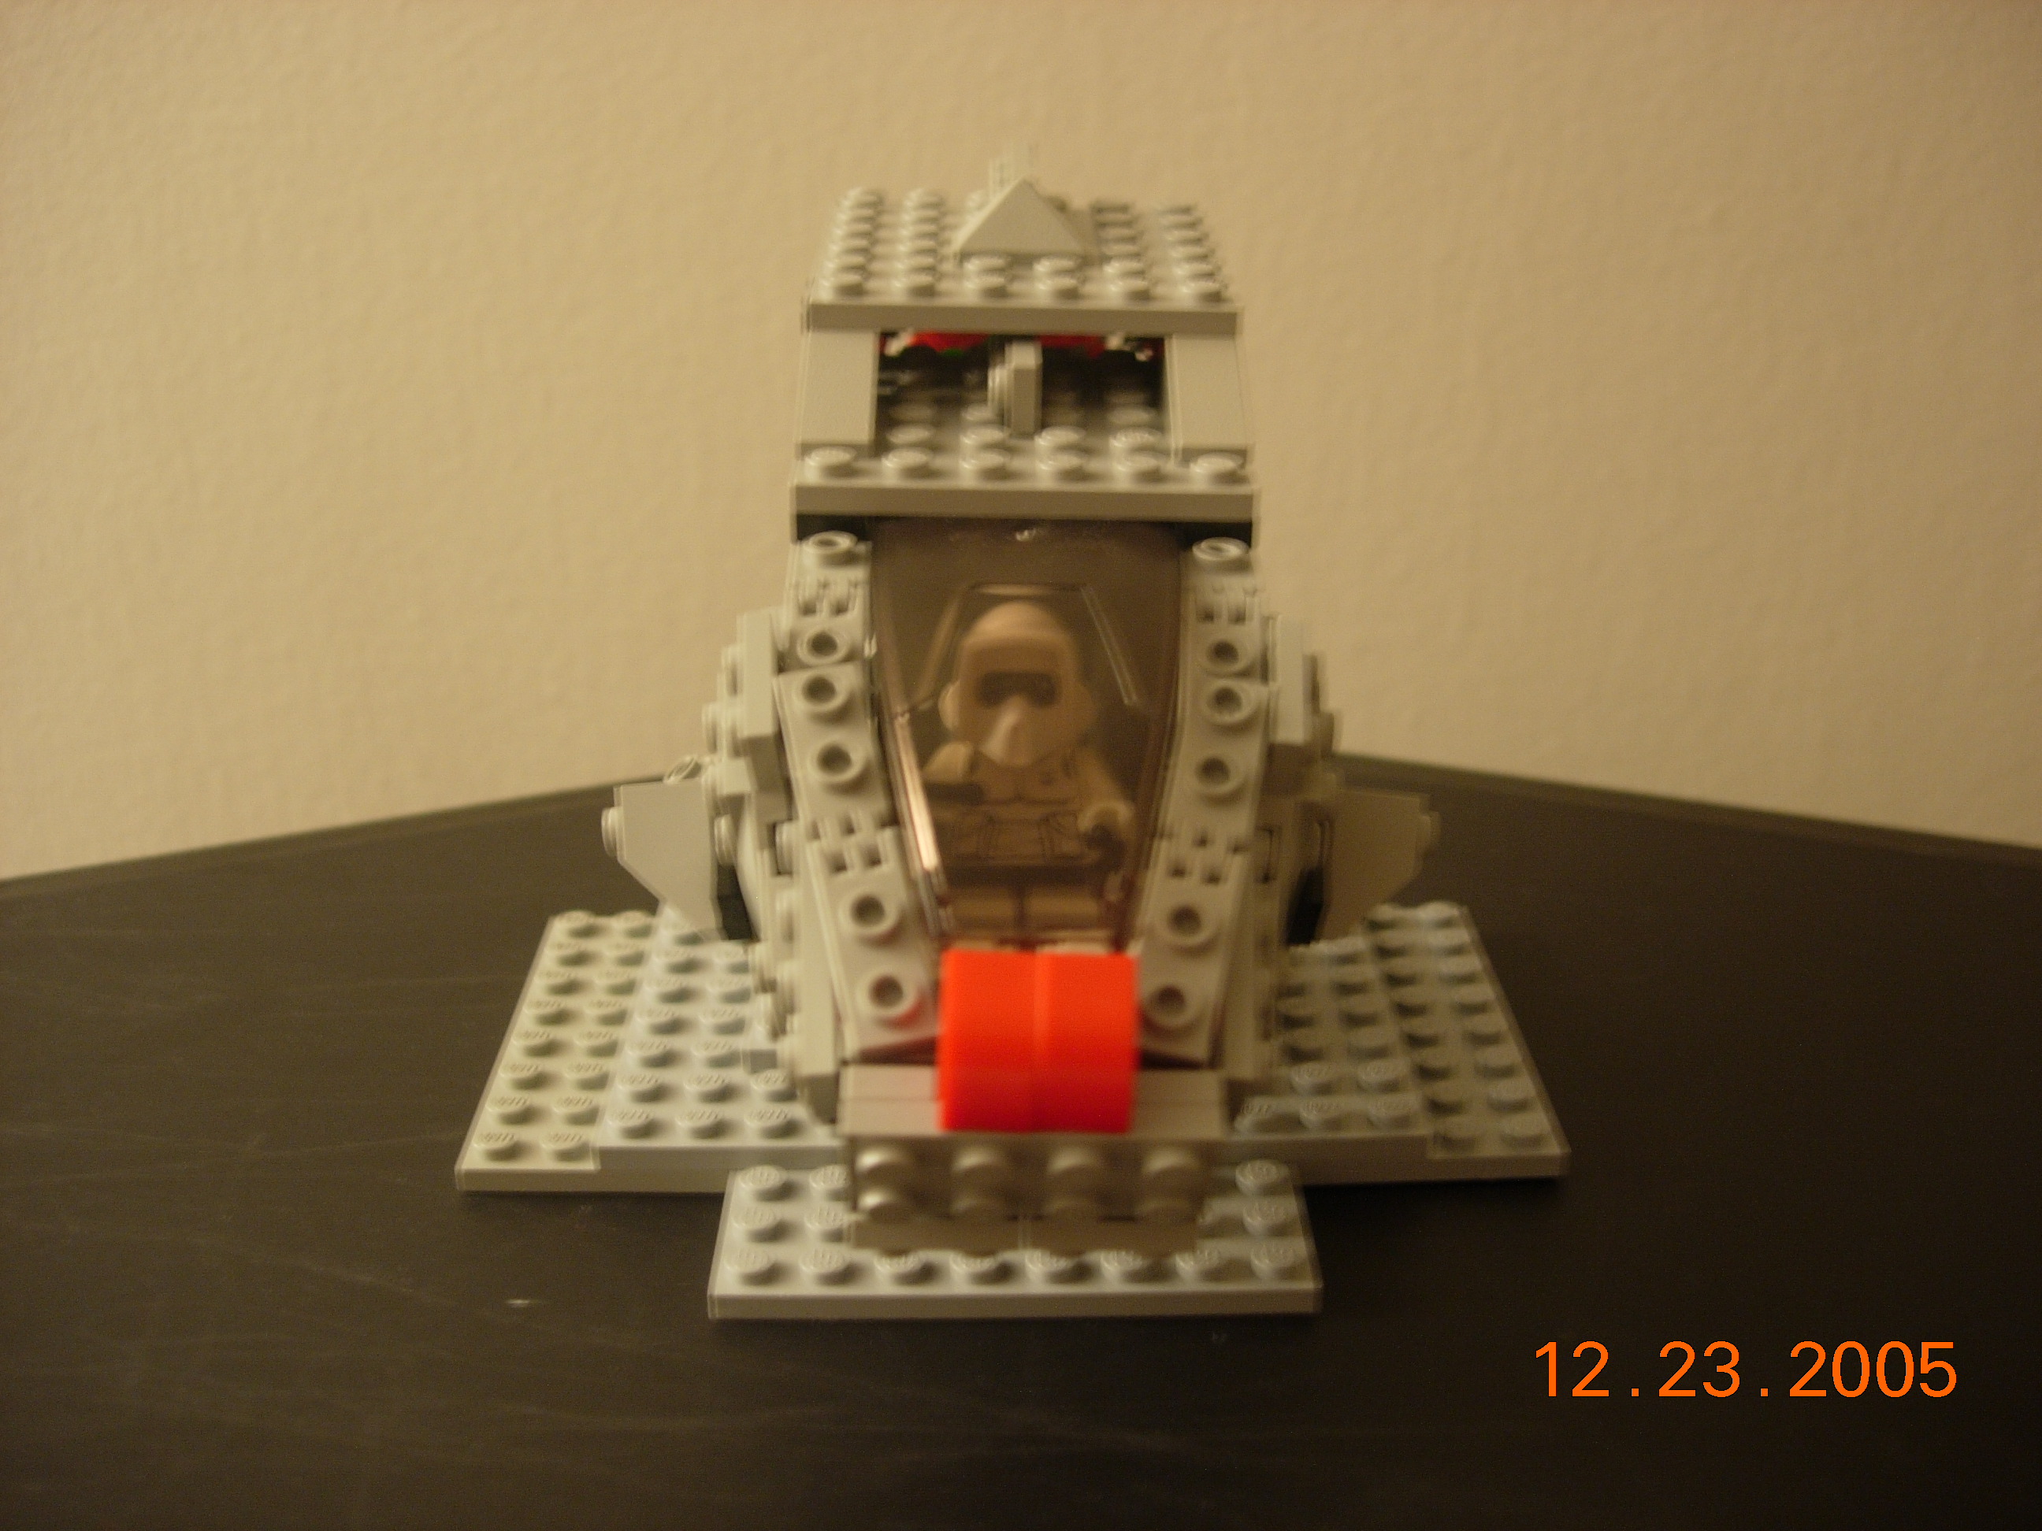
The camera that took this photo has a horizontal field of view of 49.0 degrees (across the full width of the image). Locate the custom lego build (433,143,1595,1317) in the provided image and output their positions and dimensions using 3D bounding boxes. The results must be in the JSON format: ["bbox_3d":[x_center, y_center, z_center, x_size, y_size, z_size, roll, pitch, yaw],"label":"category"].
[{"bbox_3d":[-0.001,-0.012,0.265,0.128,0.107,0.108,-1,23,-1],"label":"custom lego build"}]

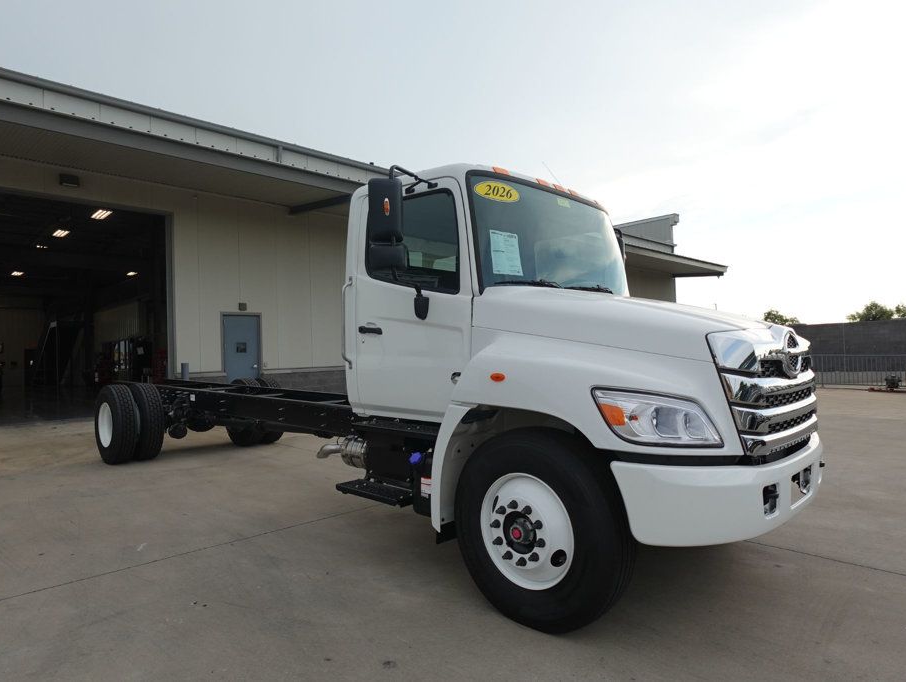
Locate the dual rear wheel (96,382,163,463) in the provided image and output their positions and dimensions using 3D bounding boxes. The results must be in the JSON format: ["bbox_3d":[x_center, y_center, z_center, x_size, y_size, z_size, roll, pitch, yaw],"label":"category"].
[{"bbox_3d":[-4.480,1.131,7.867,1.020,1.020,0.600,-2,-2,43],"label":"dual rear wheel"}]

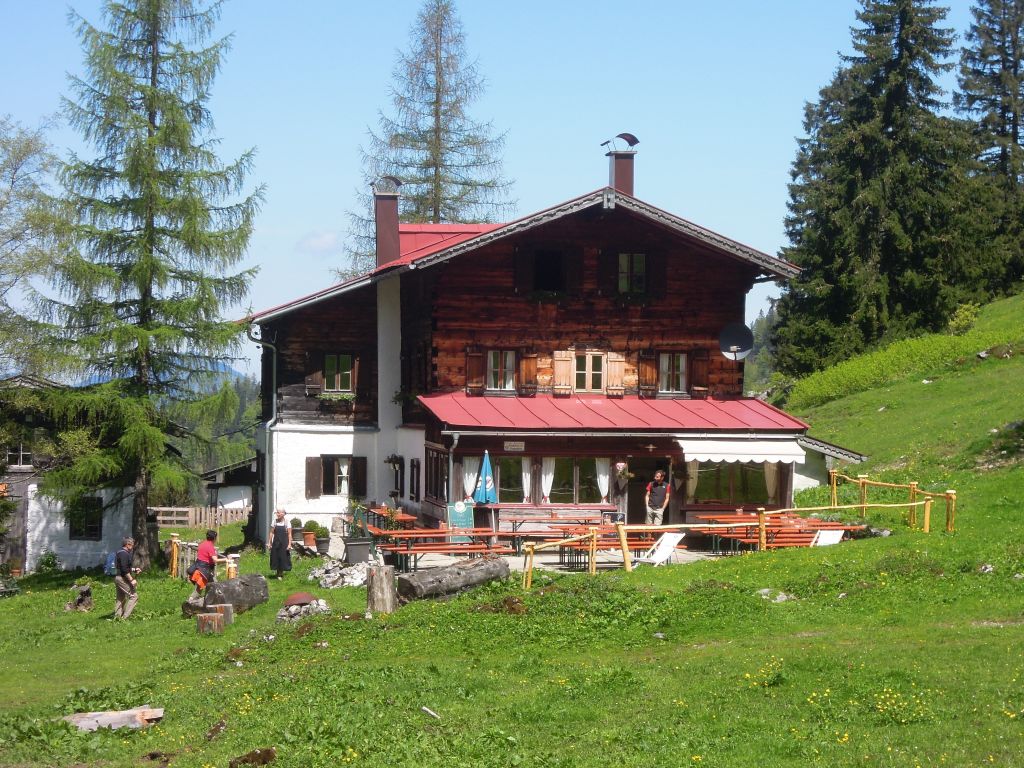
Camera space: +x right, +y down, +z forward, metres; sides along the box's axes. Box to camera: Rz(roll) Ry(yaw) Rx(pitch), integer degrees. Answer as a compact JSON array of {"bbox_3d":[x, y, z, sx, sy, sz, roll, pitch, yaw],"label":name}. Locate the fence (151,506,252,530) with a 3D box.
[{"bbox_3d":[-9.477,4.077,90.000,3.065,0.720,0.120,0,1,-12],"label":"fence"}]

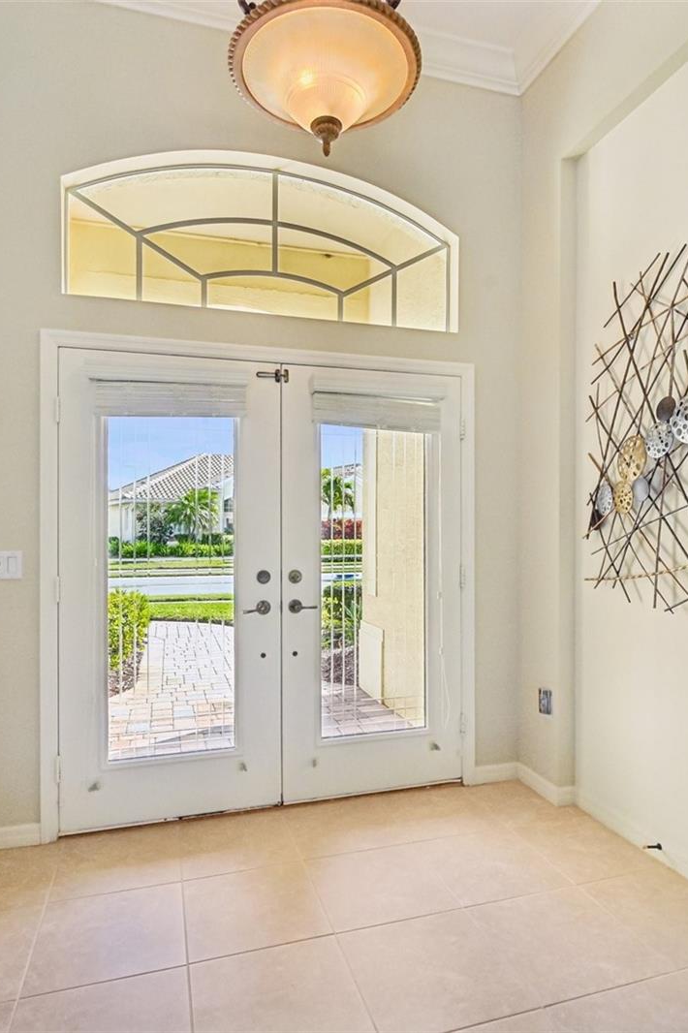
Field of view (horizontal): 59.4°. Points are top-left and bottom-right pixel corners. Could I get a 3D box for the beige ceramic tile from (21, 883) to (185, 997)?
[{"bbox_3d":[-0.742,1.337,1.932,0.452,0.012,0.432,0,0,-17],"label":"beige ceramic tile"}]

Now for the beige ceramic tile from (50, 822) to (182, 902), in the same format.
[{"bbox_3d":[-0.869,1.337,2.354,0.452,0.012,0.447,0,0,-17],"label":"beige ceramic tile"}]

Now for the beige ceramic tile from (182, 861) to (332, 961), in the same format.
[{"bbox_3d":[-0.306,1.333,2.058,0.447,0.010,0.430,0,0,-17],"label":"beige ceramic tile"}]

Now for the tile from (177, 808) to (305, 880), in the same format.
[{"bbox_3d":[-0.432,1.335,2.474,0.447,0.010,0.427,0,0,-17],"label":"tile"}]

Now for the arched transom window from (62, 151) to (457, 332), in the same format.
[{"bbox_3d":[-0.309,-1.273,2.796,1.800,0.714,0.130,0,0,-17],"label":"arched transom window"}]

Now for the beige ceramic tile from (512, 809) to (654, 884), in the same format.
[{"bbox_3d":[0.962,1.335,2.442,0.380,0.010,0.430,0,0,-17],"label":"beige ceramic tile"}]

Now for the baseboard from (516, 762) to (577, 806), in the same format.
[{"bbox_3d":[0.982,1.291,2.930,0.110,0.088,0.310,0,0,-17],"label":"baseboard"}]

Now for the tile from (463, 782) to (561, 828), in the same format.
[{"bbox_3d":[0.793,1.336,2.837,0.285,0.010,0.412,0,0,-17],"label":"tile"}]

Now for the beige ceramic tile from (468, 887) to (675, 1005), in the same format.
[{"bbox_3d":[0.687,1.333,1.903,0.447,0.010,0.430,0,0,-17],"label":"beige ceramic tile"}]

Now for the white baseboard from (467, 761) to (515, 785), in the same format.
[{"bbox_3d":[0.765,1.291,3.041,0.260,0.088,0.015,0,0,-17],"label":"white baseboard"}]

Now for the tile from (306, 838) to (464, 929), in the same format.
[{"bbox_3d":[0.127,1.334,2.190,0.447,0.010,0.430,0,0,-17],"label":"tile"}]

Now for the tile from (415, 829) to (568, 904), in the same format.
[{"bbox_3d":[0.561,1.335,2.321,0.447,0.010,0.430,0,0,-17],"label":"tile"}]

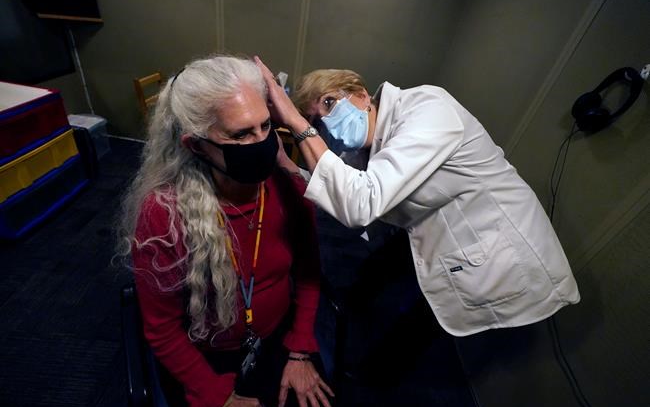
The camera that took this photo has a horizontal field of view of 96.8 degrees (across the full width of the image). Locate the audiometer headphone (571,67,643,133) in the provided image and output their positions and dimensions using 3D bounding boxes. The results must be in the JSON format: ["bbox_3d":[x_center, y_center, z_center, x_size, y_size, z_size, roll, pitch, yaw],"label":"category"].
[{"bbox_3d":[0.910,-0.335,0.930,0.075,0.185,0.140,9,49,-6],"label":"audiometer headphone"}]

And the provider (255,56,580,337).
[{"bbox_3d":[0.226,0.244,1.045,0.950,1.310,0.560,9,34,-6],"label":"provider"}]

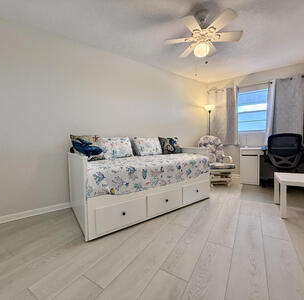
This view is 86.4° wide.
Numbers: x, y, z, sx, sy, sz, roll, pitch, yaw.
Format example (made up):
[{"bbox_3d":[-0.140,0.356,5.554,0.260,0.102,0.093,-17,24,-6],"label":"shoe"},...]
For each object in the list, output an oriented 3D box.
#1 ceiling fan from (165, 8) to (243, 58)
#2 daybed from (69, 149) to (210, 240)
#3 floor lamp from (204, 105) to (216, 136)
[{"bbox_3d":[0.611,-1.381,1.943,0.880,0.480,0.880,1,3,31],"label":"ceiling fan"},{"bbox_3d":[-0.141,0.429,2.575,1.970,0.834,1.020,-3,4,-34],"label":"daybed"},{"bbox_3d":[1.416,-0.171,3.930,0.260,1.830,0.260,1,3,31],"label":"floor lamp"}]

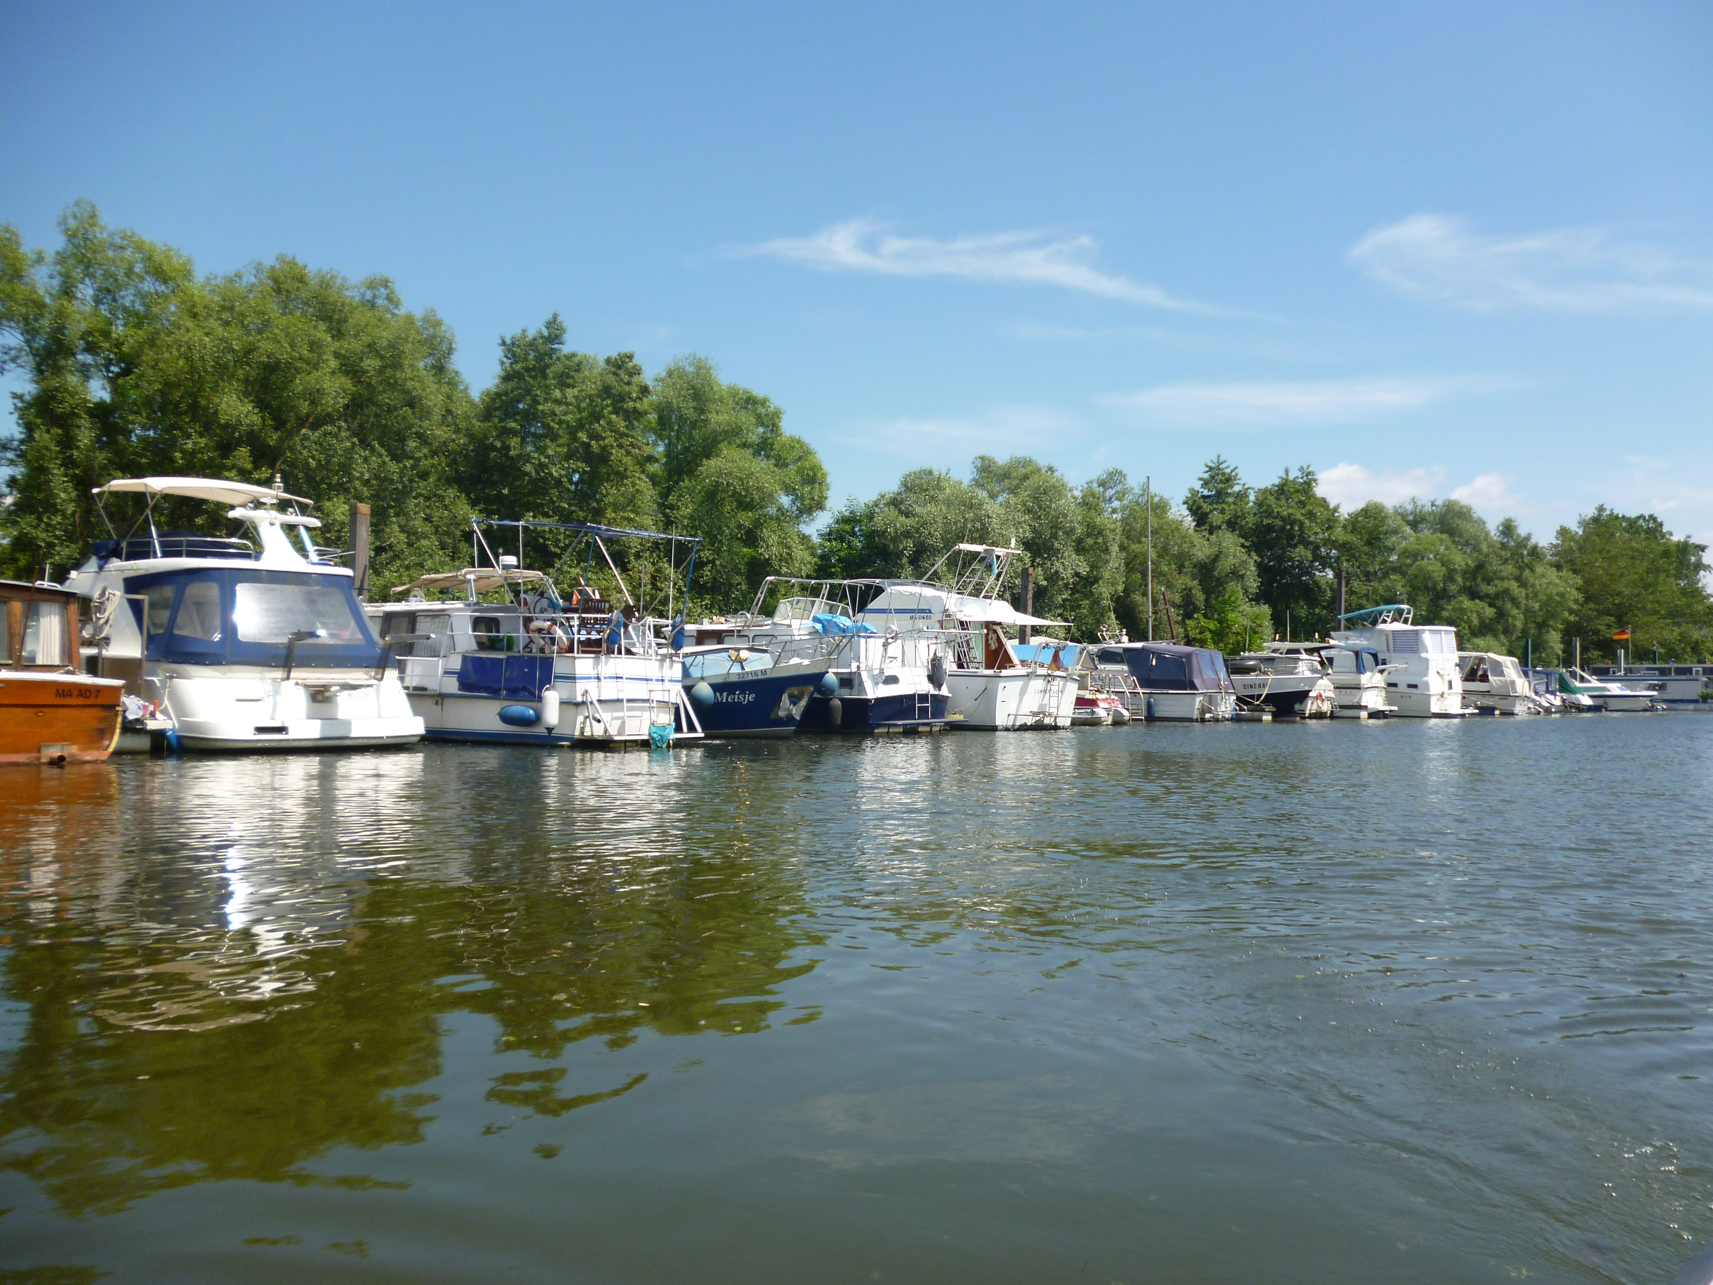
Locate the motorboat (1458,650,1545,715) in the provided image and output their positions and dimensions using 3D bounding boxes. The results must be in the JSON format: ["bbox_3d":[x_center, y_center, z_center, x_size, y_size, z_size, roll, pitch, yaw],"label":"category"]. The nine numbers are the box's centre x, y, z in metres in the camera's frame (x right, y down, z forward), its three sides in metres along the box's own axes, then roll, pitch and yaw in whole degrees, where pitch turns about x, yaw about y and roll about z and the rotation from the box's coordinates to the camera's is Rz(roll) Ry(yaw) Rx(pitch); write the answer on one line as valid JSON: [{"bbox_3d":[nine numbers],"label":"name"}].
[{"bbox_3d":[27.969,1.947,65.774,7.000,2.800,2.400,-1,-2,44],"label":"motorboat"}]

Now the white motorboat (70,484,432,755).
[{"bbox_3d":[-12.801,-0.542,26.777,4.000,4.700,11.300,2,-2,-44],"label":"white motorboat"}]

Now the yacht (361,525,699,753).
[{"bbox_3d":[-7.842,-0.226,30.805,10.000,4.400,3.100,-1,-2,44],"label":"yacht"}]

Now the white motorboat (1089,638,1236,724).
[{"bbox_3d":[9.621,1.422,48.813,7.000,2.500,2.500,-1,-2,44],"label":"white motorboat"}]

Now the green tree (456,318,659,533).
[{"bbox_3d":[-10.765,-4.981,50.663,7.200,13.600,7.200,1,-2,-12],"label":"green tree"}]

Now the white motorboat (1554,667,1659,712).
[{"bbox_3d":[37.845,2.445,70.915,5.600,2.300,2.200,-1,-2,44],"label":"white motorboat"}]

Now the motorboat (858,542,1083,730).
[{"bbox_3d":[1.169,-0.149,38.948,9.800,4.900,3.400,-1,-2,44],"label":"motorboat"}]

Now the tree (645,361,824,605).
[{"bbox_3d":[-4.708,-4.611,56.156,7.000,13.300,7.000,1,-2,-5],"label":"tree"}]

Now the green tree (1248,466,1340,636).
[{"bbox_3d":[29.069,-3.980,92.163,6.200,14.800,6.200,0,-2,17],"label":"green tree"}]

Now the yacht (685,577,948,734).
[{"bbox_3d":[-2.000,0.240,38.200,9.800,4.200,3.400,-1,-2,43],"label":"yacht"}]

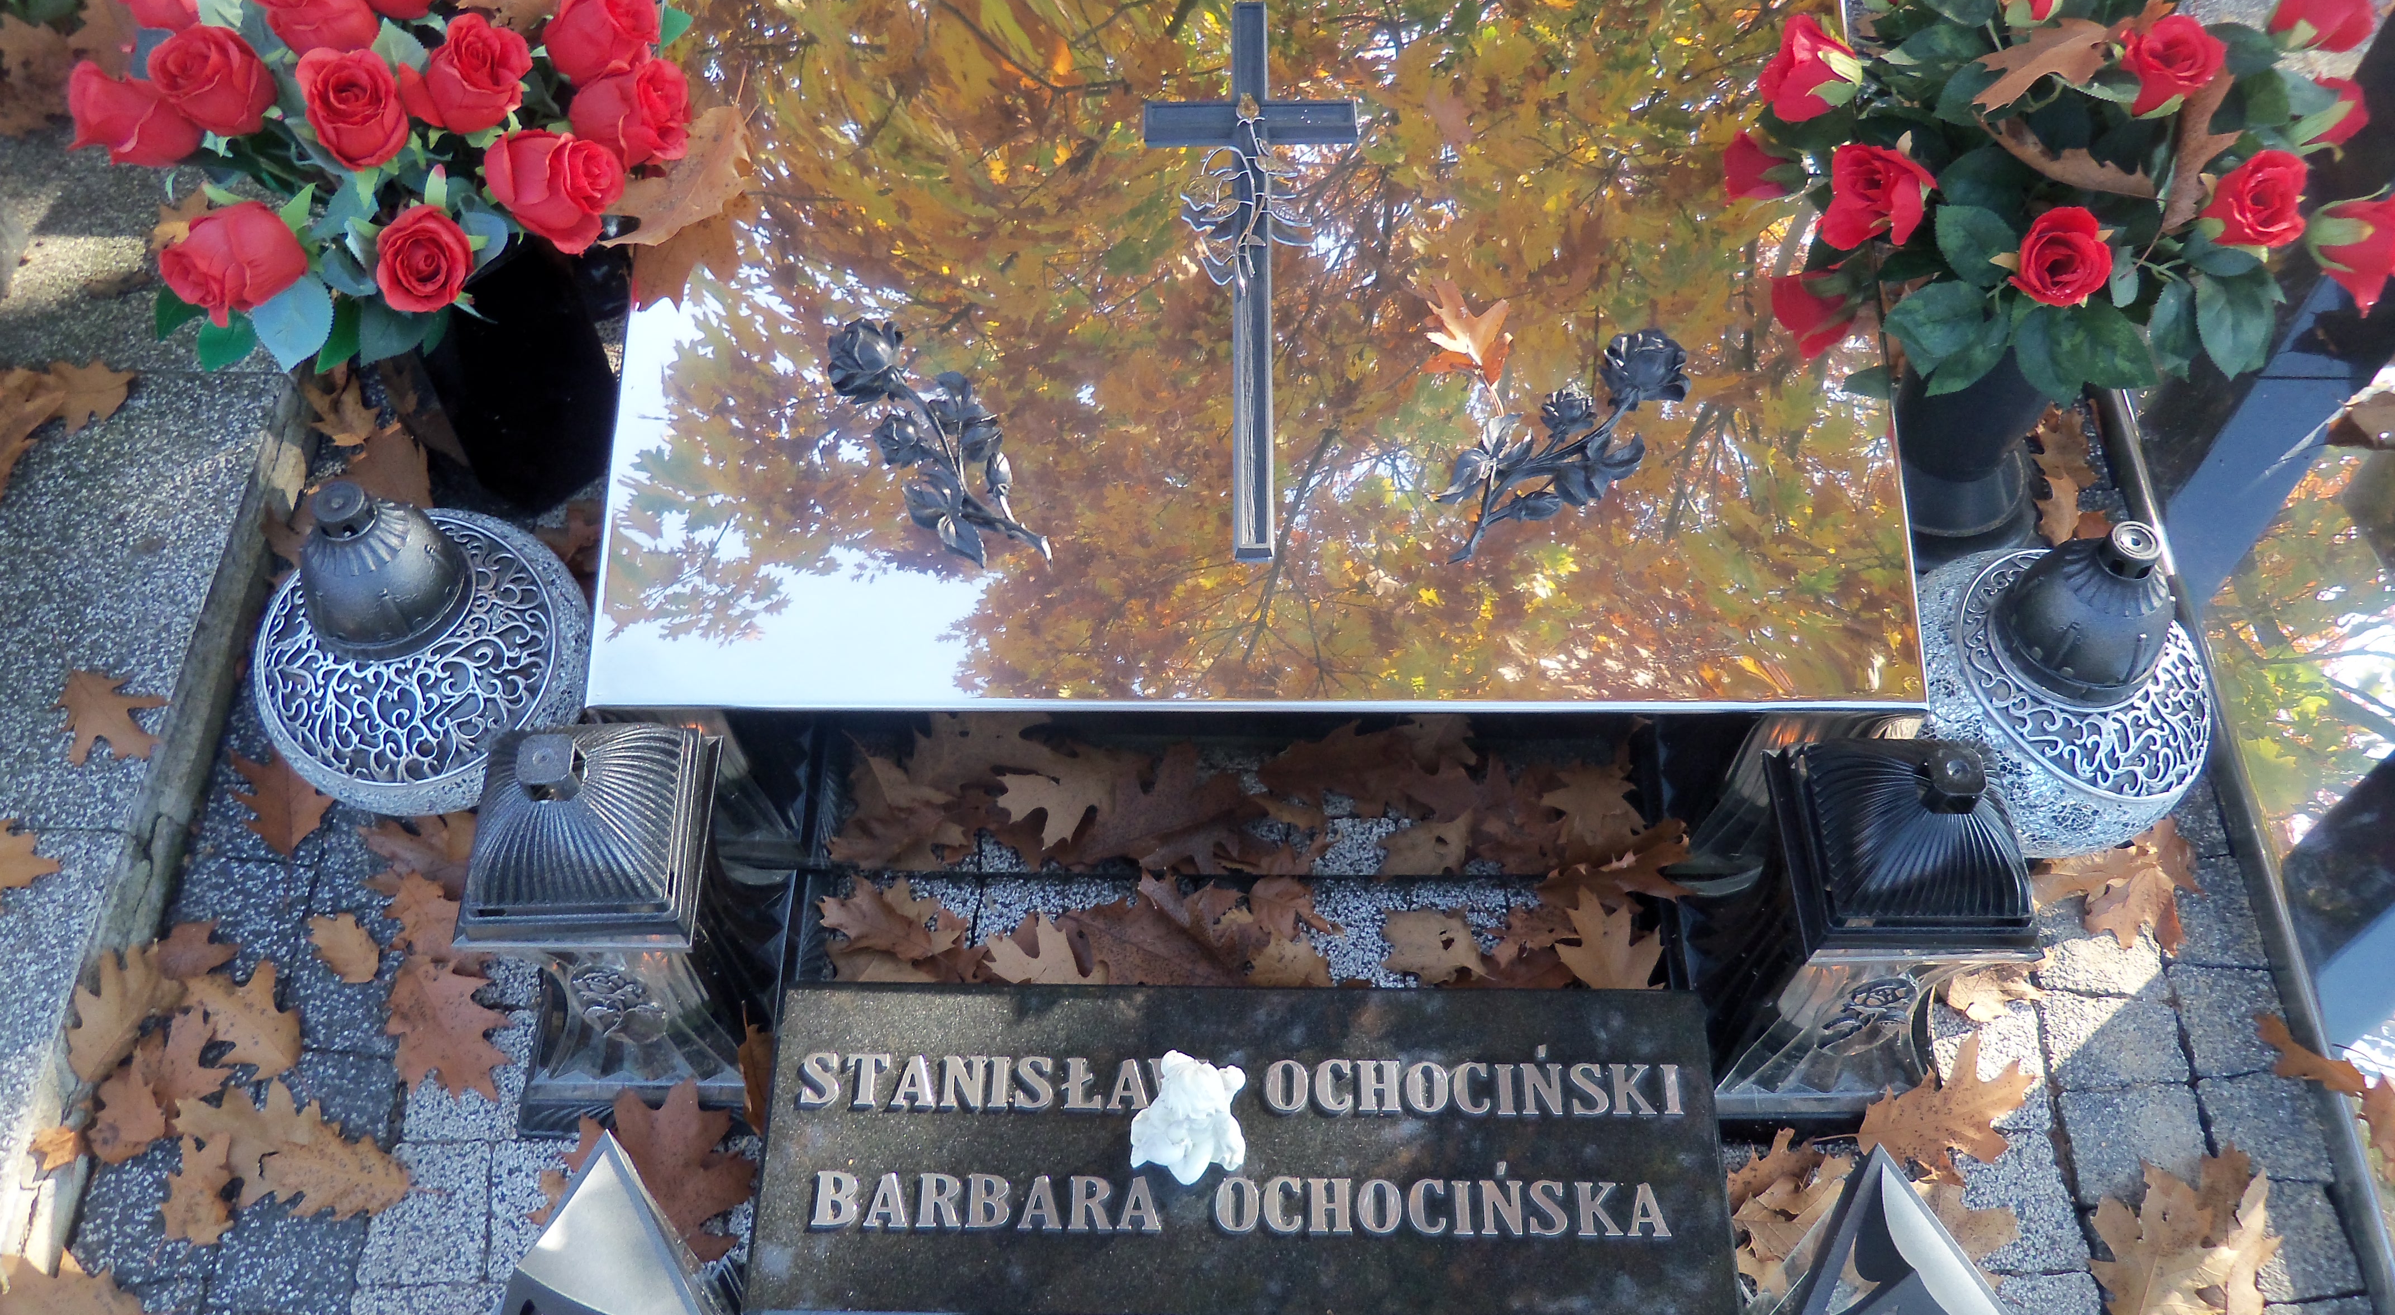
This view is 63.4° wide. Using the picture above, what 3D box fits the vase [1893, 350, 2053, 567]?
[{"bbox_3d":[0.749,-0.228,1.783,0.172,0.300,0.172,0,56,1],"label":"vase"}]

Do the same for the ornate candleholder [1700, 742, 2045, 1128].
[{"bbox_3d":[0.512,0.178,1.460,0.224,0.379,0.224,-1,56,0],"label":"ornate candleholder"}]

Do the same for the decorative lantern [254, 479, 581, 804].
[{"bbox_3d":[-0.672,-0.026,1.651,0.279,0.324,0.279,-15,57,-9],"label":"decorative lantern"}]

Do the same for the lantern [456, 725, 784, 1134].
[{"bbox_3d":[-0.441,0.177,1.475,0.224,0.379,0.224,-1,56,0],"label":"lantern"}]

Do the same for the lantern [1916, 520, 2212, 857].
[{"bbox_3d":[0.709,0.007,1.608,0.279,0.324,0.279,16,57,11],"label":"lantern"}]

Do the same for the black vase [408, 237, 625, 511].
[{"bbox_3d":[-0.645,-0.300,1.844,0.168,0.315,0.168,0,56,1],"label":"black vase"}]

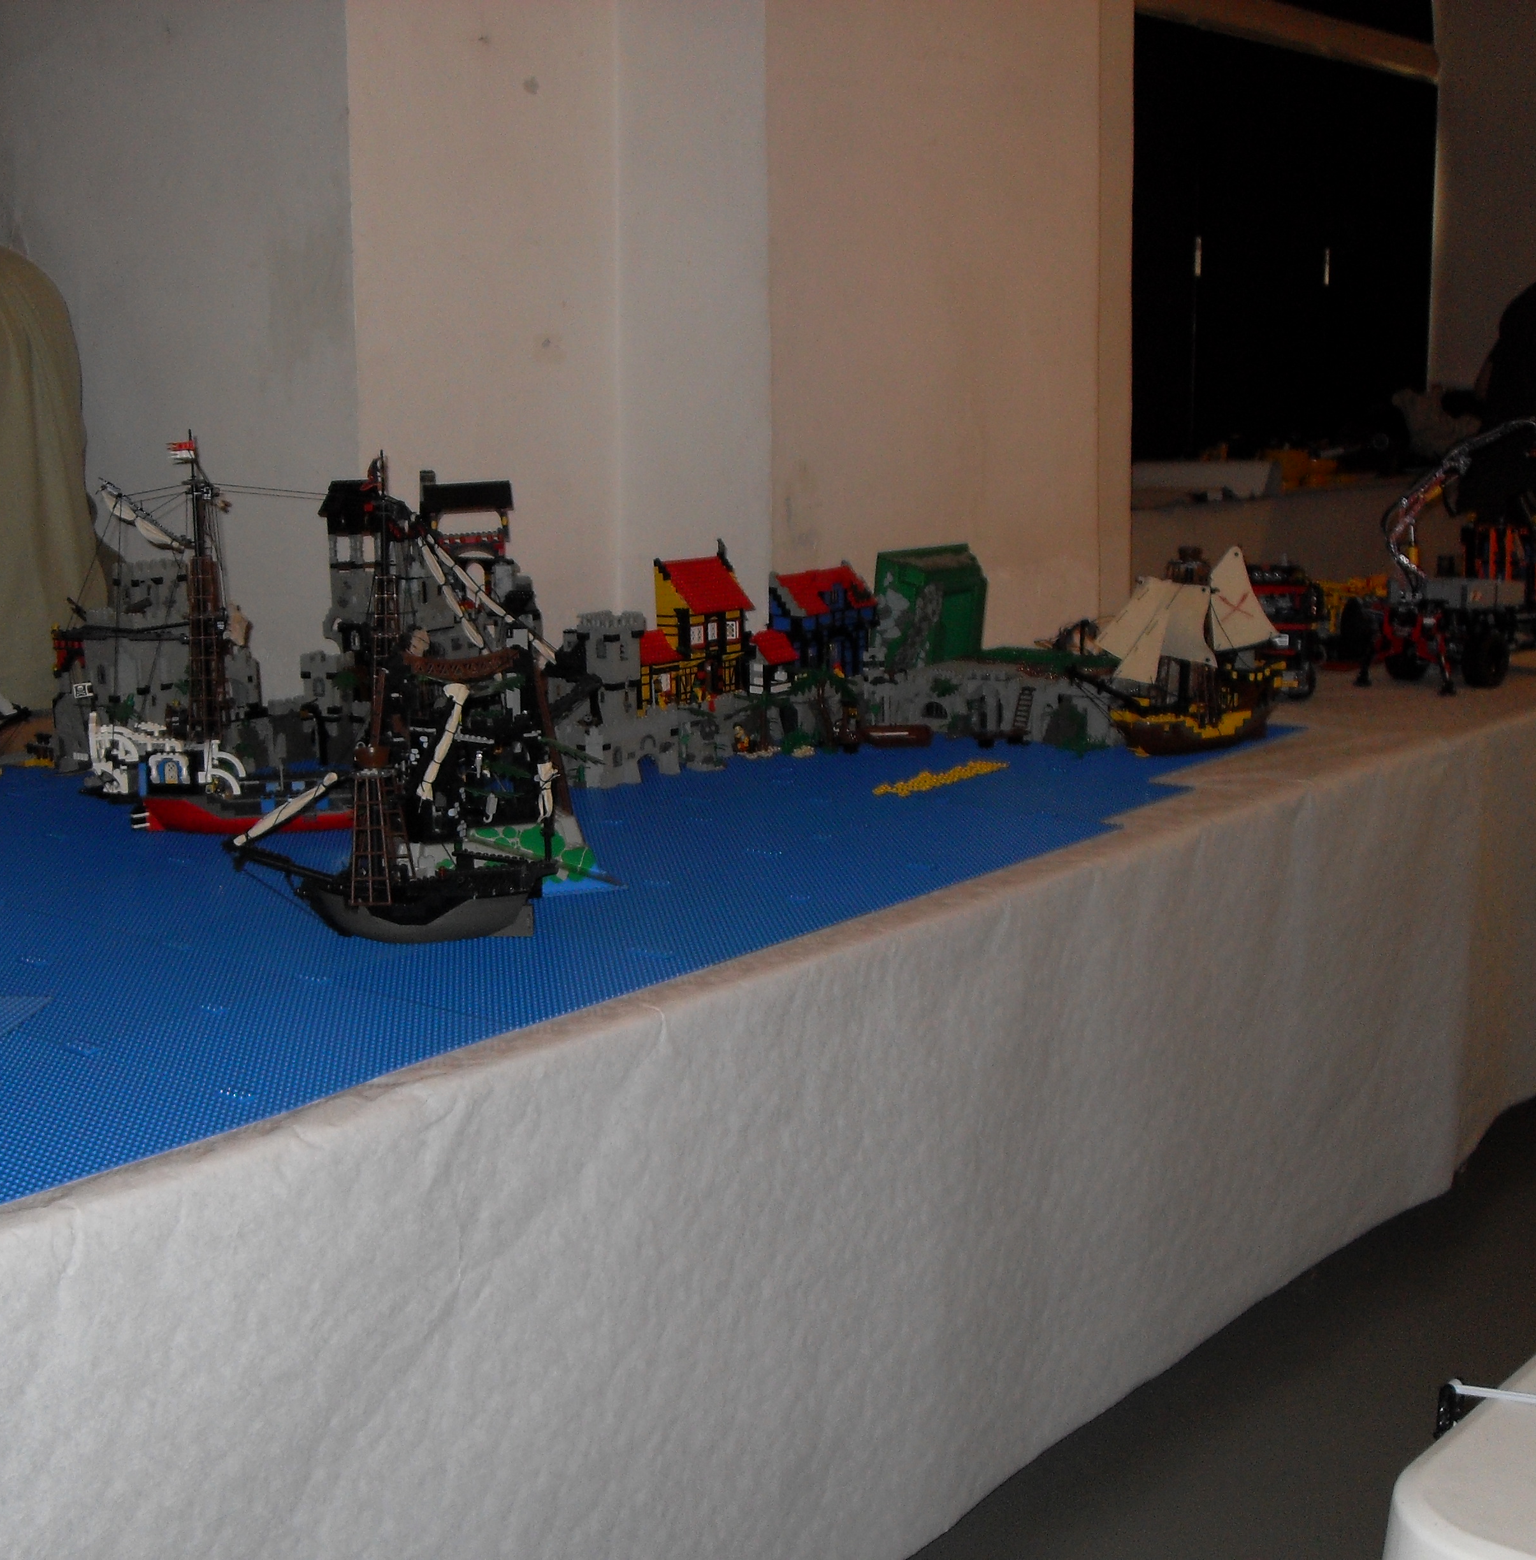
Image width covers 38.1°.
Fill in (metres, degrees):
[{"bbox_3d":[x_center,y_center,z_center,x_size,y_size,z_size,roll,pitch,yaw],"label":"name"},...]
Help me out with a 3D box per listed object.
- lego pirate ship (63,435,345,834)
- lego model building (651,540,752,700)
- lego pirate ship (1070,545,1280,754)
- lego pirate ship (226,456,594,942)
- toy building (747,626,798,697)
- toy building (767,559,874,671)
[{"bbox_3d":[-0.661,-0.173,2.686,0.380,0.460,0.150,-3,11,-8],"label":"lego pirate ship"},{"bbox_3d":[-0.094,-0.223,3.070,0.080,0.215,0.140,7,14,37],"label":"lego model building"},{"bbox_3d":[0.559,-0.177,3.026,0.350,0.280,0.160,-7,12,-27],"label":"lego pirate ship"},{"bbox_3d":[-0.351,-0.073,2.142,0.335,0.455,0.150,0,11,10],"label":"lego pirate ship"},{"bbox_3d":[0.007,-0.168,3.091,0.055,0.090,0.070,7,14,37],"label":"toy building"},{"bbox_3d":[0.081,-0.247,3.265,0.090,0.160,0.165,7,14,37],"label":"toy building"}]

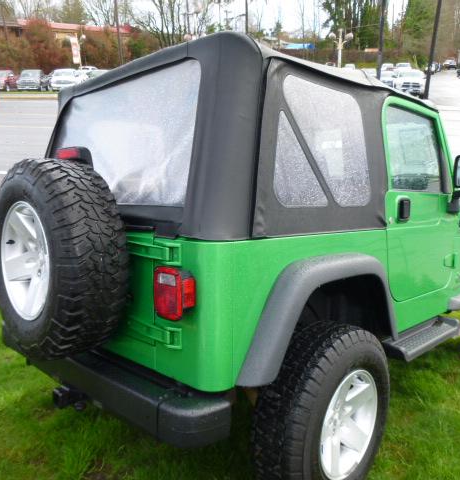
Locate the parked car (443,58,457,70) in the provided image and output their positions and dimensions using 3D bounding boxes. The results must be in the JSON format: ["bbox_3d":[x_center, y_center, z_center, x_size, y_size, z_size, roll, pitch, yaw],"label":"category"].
[{"bbox_3d":[35.099,-28.065,74.000,1.820,1.680,4.600,7,22,20],"label":"parked car"}]

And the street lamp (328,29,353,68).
[{"bbox_3d":[7.059,-11.273,29.739,1.420,4.200,0.500,3,21,11],"label":"street lamp"}]

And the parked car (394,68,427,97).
[{"bbox_3d":[13.269,-11.787,34.500,2.030,1.920,5.800,5,21,16],"label":"parked car"}]

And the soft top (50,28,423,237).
[{"bbox_3d":[0.041,-0.434,2.500,1.520,0.700,1.800,3,7,44],"label":"soft top"}]

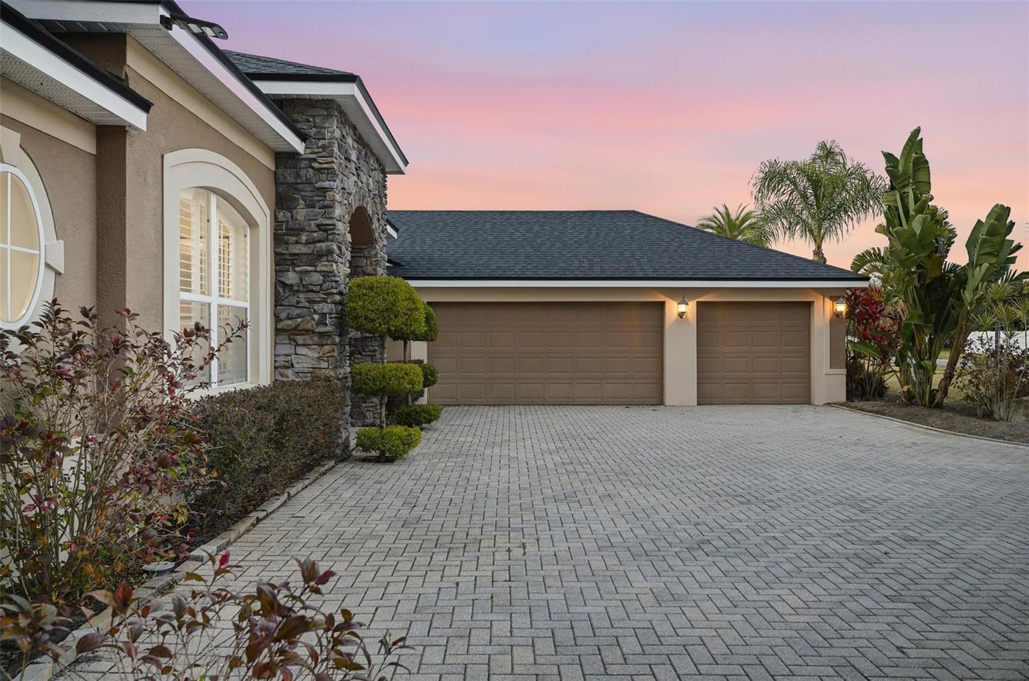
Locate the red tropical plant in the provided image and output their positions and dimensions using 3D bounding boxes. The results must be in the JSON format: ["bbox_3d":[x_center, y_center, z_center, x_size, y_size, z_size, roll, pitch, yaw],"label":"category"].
[{"bbox_3d":[7.660,0.060,15.300,1.250,2.450,1.200,0,0,0],"label":"red tropical plant"}]

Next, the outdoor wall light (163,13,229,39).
[{"bbox_3d":[-2.310,-2.280,5.170,0.460,0.180,0.200,0,0,0],"label":"outdoor wall light"}]

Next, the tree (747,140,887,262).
[{"bbox_3d":[10.250,-2.750,24.000,4.500,8.000,4.400,0,0,0],"label":"tree"}]

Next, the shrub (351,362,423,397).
[{"bbox_3d":[-1.500,0.450,8.350,0.830,0.390,0.800,0,0,0],"label":"shrub"}]

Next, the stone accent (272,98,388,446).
[{"bbox_3d":[-2.430,-0.760,10.000,0.880,4.280,3.100,0,0,0],"label":"stone accent"}]

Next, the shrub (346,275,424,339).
[{"bbox_3d":[-1.510,-0.390,8.350,0.910,0.730,0.880,0,0,0],"label":"shrub"}]

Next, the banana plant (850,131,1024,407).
[{"bbox_3d":[8.250,-1.430,13.950,3.100,5.350,2.700,0,0,0],"label":"banana plant"}]

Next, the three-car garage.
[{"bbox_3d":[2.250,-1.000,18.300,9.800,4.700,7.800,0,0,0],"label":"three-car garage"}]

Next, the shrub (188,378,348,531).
[{"bbox_3d":[-2.430,0.935,7.050,0.840,0.930,2.750,0,0,0],"label":"shrub"}]

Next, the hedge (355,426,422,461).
[{"bbox_3d":[-1.490,1.210,8.420,0.780,0.390,0.740,0,0,0],"label":"hedge"}]

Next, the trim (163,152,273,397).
[{"bbox_3d":[-2.890,-0.600,6.980,0.200,2.420,2.470,0,0,0],"label":"trim"}]

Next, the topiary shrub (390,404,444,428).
[{"bbox_3d":[-1.560,1.190,11.100,0.840,0.350,0.820,0,0,0],"label":"topiary shrub"}]

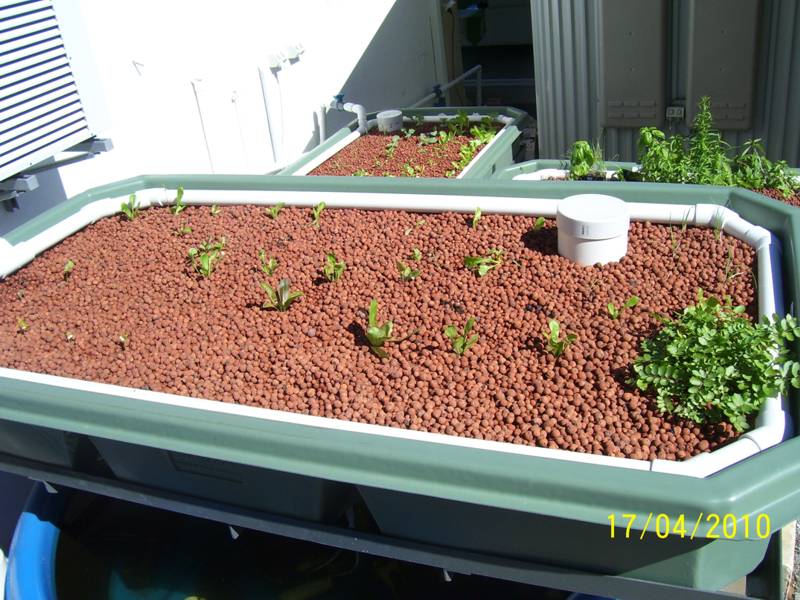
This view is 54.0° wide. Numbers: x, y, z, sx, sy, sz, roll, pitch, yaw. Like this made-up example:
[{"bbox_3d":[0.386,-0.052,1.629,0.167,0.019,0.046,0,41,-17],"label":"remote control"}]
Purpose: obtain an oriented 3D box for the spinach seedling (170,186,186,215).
[{"bbox_3d":[-0.715,-0.322,2.529,0.047,0.085,0.043,4,30,21],"label":"spinach seedling"}]

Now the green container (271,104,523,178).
[{"bbox_3d":[-0.035,-0.690,4.795,1.250,0.350,2.250,4,30,21],"label":"green container"}]

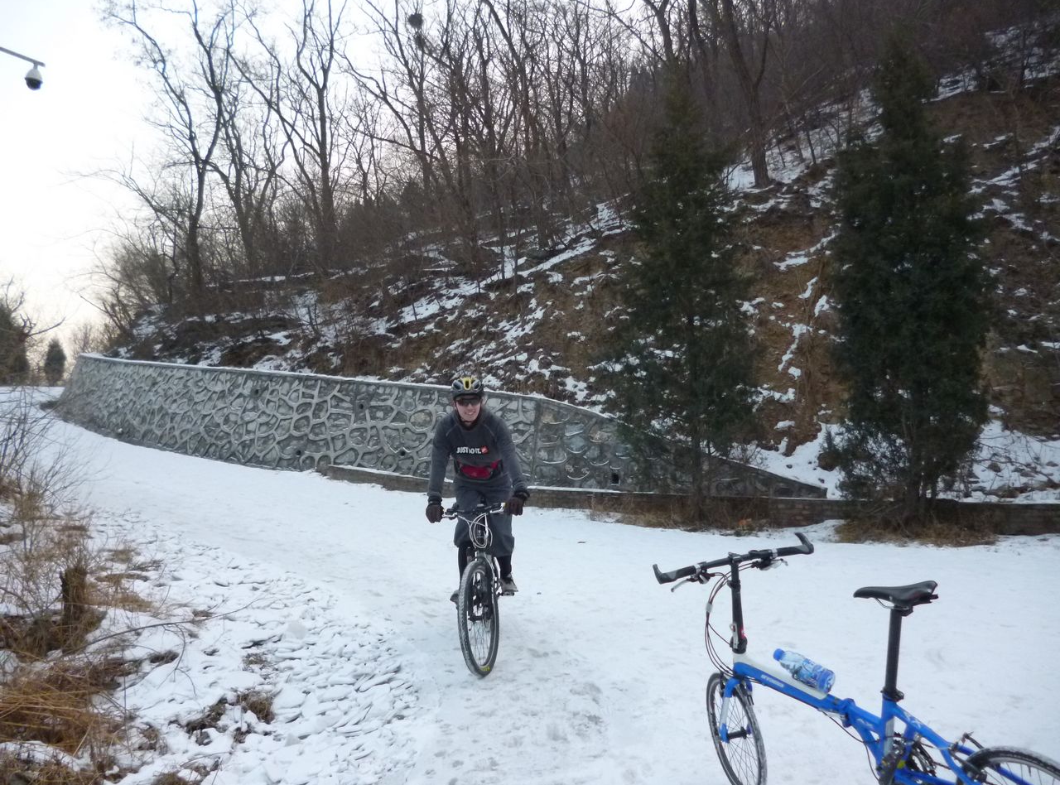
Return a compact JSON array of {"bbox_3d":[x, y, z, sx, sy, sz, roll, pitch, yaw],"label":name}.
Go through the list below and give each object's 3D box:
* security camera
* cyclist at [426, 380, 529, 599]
[{"bbox_3d":[-7.350,-4.670,12.700,0.220,0.330,0.220,1,-2,-30],"label":"security camera"},{"bbox_3d":[-0.330,0.645,5.450,0.630,1.520,0.880,-1,-2,3],"label":"cyclist"}]

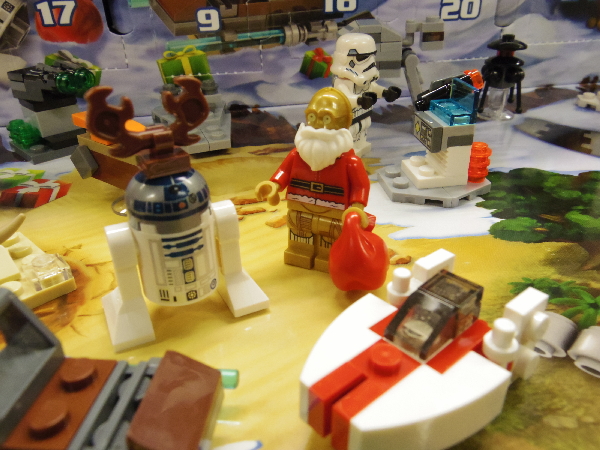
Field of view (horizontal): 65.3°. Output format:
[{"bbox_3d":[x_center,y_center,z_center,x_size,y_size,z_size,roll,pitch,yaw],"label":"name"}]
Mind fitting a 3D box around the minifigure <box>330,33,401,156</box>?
[{"bbox_3d":[0.022,-0.044,0.167,0.023,0.042,0.024,19,35,33],"label":"minifigure"}]

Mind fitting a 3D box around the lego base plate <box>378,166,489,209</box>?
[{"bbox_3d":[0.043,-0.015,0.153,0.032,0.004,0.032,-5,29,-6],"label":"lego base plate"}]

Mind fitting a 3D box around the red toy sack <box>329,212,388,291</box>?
[{"bbox_3d":[0.013,0.006,0.102,0.014,0.019,0.012,13,32,25],"label":"red toy sack"}]

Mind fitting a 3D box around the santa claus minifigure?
[{"bbox_3d":[0.005,-0.009,0.106,0.025,0.042,0.016,13,32,25],"label":"santa claus minifigure"}]

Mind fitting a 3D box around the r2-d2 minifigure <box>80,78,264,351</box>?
[{"bbox_3d":[-0.025,-0.003,0.092,0.032,0.048,0.016,-12,30,-19],"label":"r2-d2 minifigure"}]

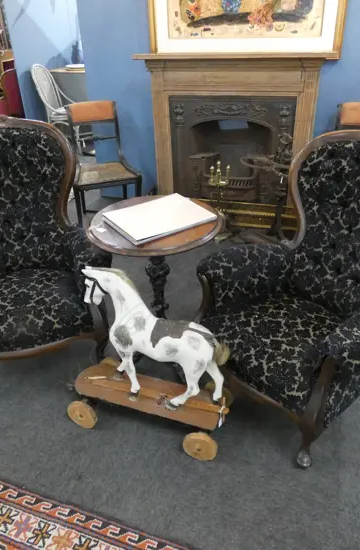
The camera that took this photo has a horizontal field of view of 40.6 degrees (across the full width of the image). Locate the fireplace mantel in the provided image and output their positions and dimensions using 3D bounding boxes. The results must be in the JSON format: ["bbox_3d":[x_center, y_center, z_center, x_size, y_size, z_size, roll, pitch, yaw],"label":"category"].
[{"bbox_3d":[0.383,-1.055,3.685,1.400,1.140,0.220,3,31,8],"label":"fireplace mantel"}]

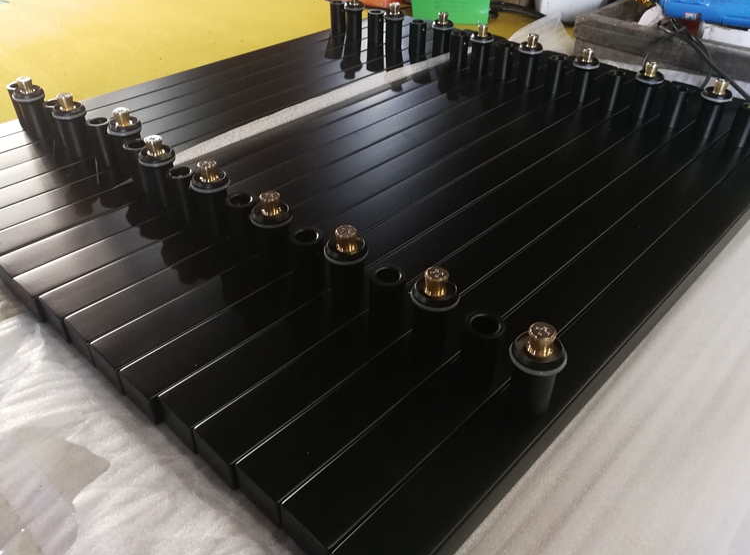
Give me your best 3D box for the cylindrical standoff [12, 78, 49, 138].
[{"bbox_3d":[-0.407,-0.204,0.699,0.035,0.063,0.035,31,48,34],"label":"cylindrical standoff"}]

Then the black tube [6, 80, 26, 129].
[{"bbox_3d":[-0.431,-0.213,0.719,0.025,0.046,0.025,32,49,33],"label":"black tube"}]

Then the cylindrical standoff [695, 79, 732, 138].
[{"bbox_3d":[0.394,-0.199,0.684,0.035,0.063,0.035,0,38,0],"label":"cylindrical standoff"}]

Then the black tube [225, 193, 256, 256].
[{"bbox_3d":[-0.112,-0.047,0.502,0.025,0.045,0.025,0,39,0],"label":"black tube"}]

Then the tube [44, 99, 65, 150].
[{"bbox_3d":[-0.370,-0.180,0.681,0.026,0.046,0.026,31,48,34],"label":"tube"}]

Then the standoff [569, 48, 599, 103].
[{"bbox_3d":[0.272,-0.263,0.763,0.035,0.067,0.035,32,49,33],"label":"standoff"}]

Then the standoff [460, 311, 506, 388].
[{"bbox_3d":[0.072,0.049,0.398,0.025,0.046,0.025,0,39,0],"label":"standoff"}]

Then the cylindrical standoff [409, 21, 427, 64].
[{"bbox_3d":[0.068,-0.381,0.930,0.026,0.046,0.026,0,38,0],"label":"cylindrical standoff"}]

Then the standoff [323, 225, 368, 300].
[{"bbox_3d":[-0.022,-0.008,0.459,0.035,0.066,0.035,0,39,0],"label":"standoff"}]

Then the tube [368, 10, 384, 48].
[{"bbox_3d":[0.002,-0.406,0.949,0.025,0.045,0.025,0,39,0],"label":"tube"}]

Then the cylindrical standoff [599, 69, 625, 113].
[{"bbox_3d":[0.298,-0.235,0.738,0.025,0.045,0.025,0,39,0],"label":"cylindrical standoff"}]

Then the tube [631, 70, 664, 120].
[{"bbox_3d":[0.329,-0.222,0.717,0.030,0.050,0.030,32,48,33],"label":"tube"}]

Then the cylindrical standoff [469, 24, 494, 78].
[{"bbox_3d":[0.155,-0.334,0.856,0.035,0.063,0.035,0,38,0],"label":"cylindrical standoff"}]

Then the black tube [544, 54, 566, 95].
[{"bbox_3d":[0.244,-0.275,0.795,0.026,0.046,0.026,31,48,34],"label":"black tube"}]

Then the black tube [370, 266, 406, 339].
[{"bbox_3d":[0.009,0.016,0.424,0.025,0.045,0.025,0,39,0],"label":"black tube"}]

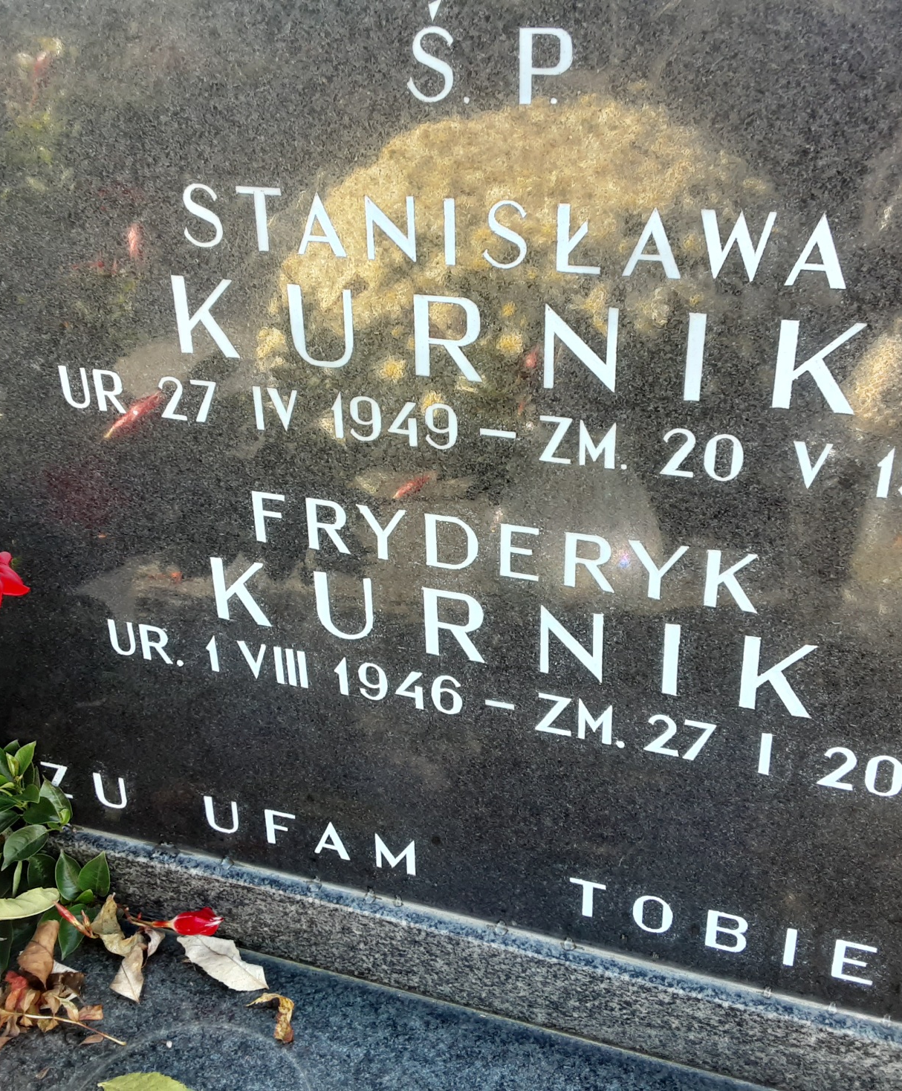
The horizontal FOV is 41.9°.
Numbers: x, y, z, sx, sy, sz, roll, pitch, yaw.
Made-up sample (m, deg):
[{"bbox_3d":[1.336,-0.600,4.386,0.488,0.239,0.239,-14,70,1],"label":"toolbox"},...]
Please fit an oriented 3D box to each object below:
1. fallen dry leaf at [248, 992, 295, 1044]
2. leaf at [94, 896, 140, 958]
[{"bbox_3d":[-0.117,0.309,0.774,0.041,0.011,0.022,23,41,36],"label":"fallen dry leaf"},{"bbox_3d":[-0.235,0.271,0.832,0.024,0.027,0.042,-28,40,-33],"label":"leaf"}]

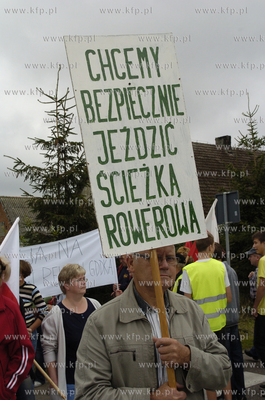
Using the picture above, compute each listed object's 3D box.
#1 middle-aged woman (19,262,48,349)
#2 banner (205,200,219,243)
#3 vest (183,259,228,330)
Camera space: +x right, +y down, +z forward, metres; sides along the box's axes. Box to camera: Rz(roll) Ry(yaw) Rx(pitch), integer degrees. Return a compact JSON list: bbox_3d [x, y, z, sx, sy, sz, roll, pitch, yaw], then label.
[{"bbox_3d":[-1.105,1.422,5.428,0.360,1.600,0.480,2,-6,-37],"label":"middle-aged woman"},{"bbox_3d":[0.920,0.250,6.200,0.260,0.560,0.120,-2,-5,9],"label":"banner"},{"bbox_3d":[0.709,0.925,5.100,0.430,0.690,0.270,-4,-6,21],"label":"vest"}]

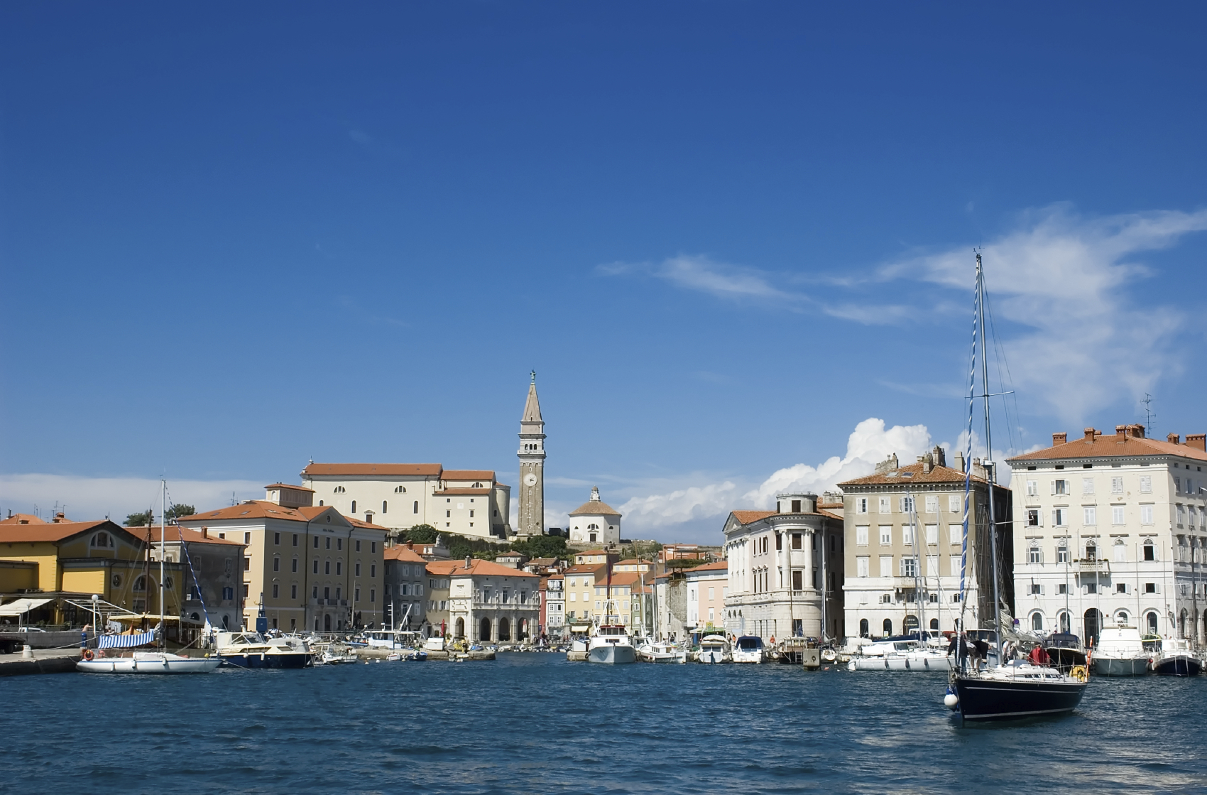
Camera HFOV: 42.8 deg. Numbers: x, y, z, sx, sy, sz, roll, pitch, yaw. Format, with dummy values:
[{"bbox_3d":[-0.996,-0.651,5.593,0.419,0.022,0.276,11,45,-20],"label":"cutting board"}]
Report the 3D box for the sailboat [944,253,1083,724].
[{"bbox_3d":[15.893,3.434,61.718,3.800,18.200,12.000,-5,-10,32],"label":"sailboat"}]

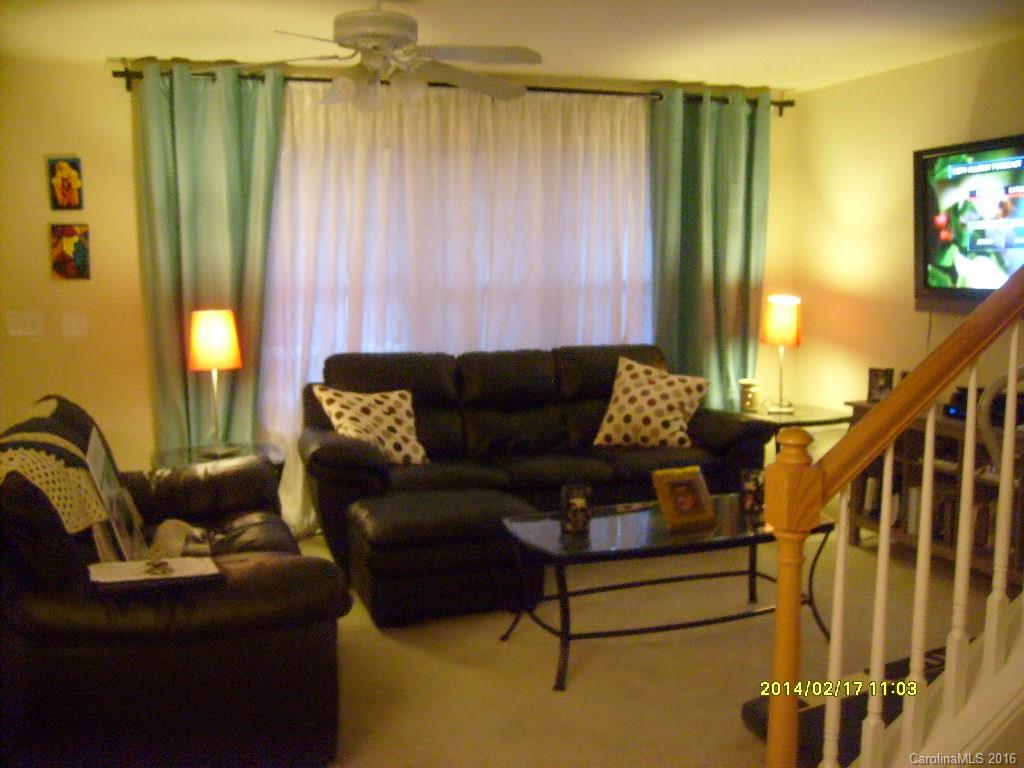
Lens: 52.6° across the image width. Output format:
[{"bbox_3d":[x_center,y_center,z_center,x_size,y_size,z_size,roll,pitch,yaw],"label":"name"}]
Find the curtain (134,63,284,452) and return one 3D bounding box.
[{"bbox_3d":[-1.481,-0.363,5.253,0.700,2.380,0.140,-2,8,-16],"label":"curtain"}]

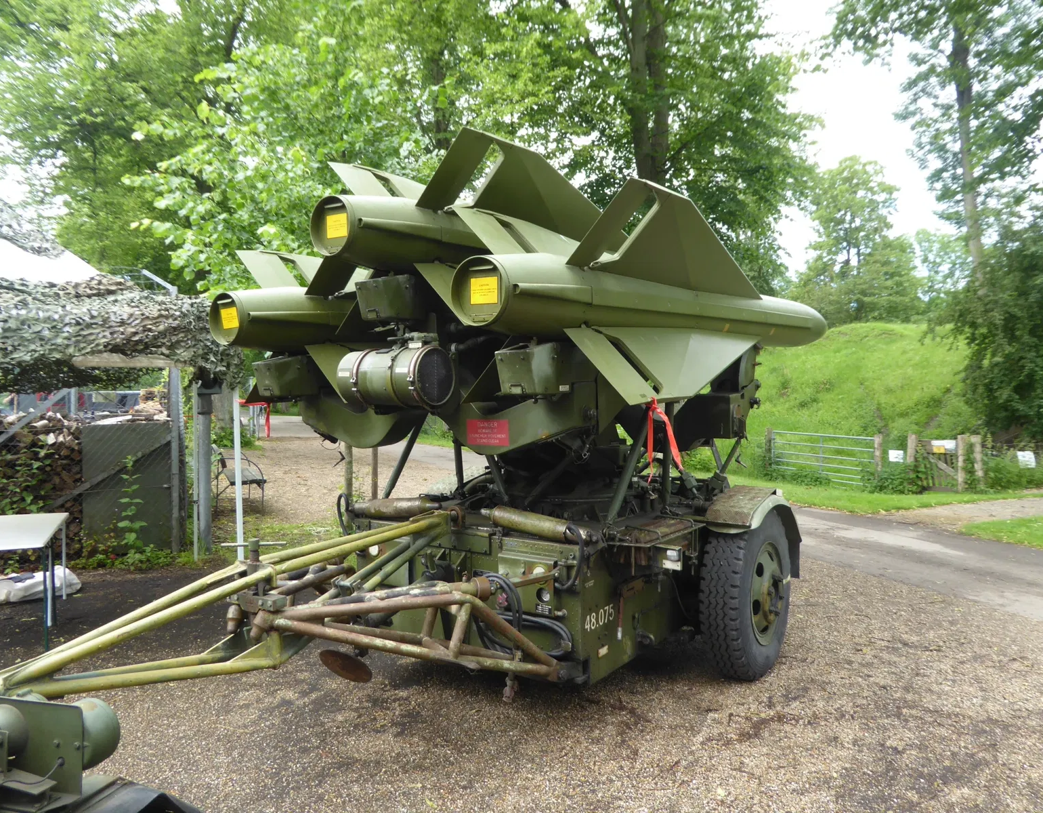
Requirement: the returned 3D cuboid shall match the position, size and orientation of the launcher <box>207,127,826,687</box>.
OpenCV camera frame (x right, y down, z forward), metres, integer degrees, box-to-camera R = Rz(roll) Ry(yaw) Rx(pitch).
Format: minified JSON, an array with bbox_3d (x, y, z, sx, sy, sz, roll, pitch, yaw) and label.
[{"bbox_3d":[0.670,0.142,5.253,2.519,2.778,5.114,-1,-1,36],"label":"launcher"}]

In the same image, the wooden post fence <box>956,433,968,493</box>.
[{"bbox_3d":[8.847,1.149,15.100,0.160,1.160,0.160,-1,-1,17],"label":"wooden post fence"}]

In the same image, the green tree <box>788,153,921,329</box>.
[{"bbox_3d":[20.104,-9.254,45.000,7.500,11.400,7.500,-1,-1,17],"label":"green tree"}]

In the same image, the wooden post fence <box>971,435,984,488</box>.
[{"bbox_3d":[9.231,1.139,15.200,0.155,1.130,0.155,-1,-1,17],"label":"wooden post fence"}]

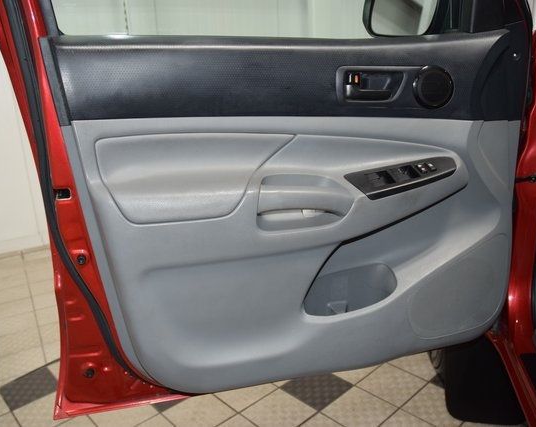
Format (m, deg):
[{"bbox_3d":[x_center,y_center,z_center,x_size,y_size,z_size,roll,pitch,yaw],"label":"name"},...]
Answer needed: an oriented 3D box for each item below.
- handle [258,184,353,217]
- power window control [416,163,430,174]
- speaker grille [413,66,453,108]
[{"bbox_3d":[0.075,-0.026,0.959,0.188,0.055,0.045,-8,17,-14],"label":"handle"},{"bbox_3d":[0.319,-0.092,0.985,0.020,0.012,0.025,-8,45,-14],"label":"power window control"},{"bbox_3d":[0.343,-0.261,0.994,0.086,0.086,0.020,-8,17,-14],"label":"speaker grille"}]

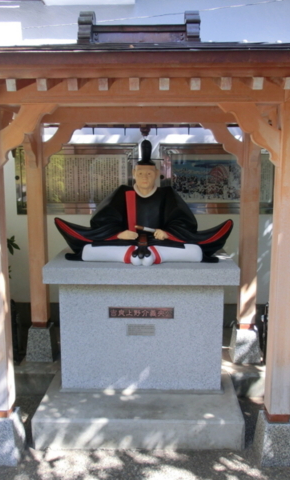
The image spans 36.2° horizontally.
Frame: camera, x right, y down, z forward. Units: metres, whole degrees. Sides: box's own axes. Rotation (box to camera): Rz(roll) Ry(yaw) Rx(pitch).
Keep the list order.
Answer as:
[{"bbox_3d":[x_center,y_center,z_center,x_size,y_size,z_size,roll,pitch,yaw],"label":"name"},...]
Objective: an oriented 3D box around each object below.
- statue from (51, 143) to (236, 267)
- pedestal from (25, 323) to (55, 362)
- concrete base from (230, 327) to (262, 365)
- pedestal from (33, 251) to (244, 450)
[{"bbox_3d":[-0.009,-0.282,3.092,1.239,0.810,0.621,0,8,1],"label":"statue"},{"bbox_3d":[-0.794,0.790,3.460,0.206,0.248,0.206,0,8,1],"label":"pedestal"},{"bbox_3d":[0.771,0.791,3.435,0.206,0.248,0.206,0,8,1],"label":"concrete base"},{"bbox_3d":[-0.019,0.650,3.121,1.251,1.042,1.129,0,8,1],"label":"pedestal"}]

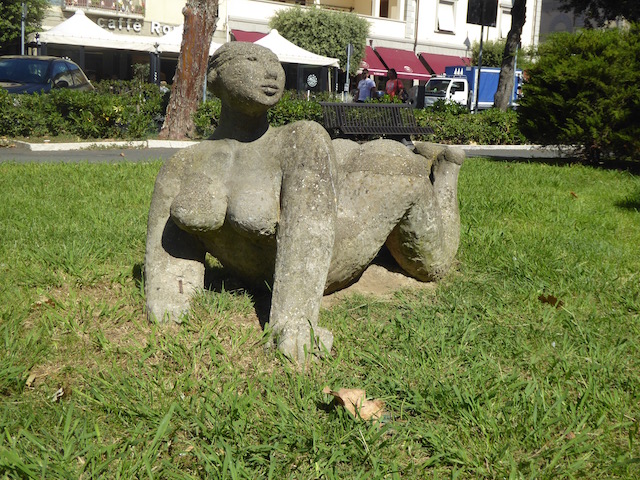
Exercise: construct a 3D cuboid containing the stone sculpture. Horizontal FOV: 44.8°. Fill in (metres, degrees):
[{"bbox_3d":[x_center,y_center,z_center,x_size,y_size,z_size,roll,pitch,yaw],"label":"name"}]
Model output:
[{"bbox_3d":[0.063,-0.300,4.047,0.870,1.290,1.750,9,13,31],"label":"stone sculpture"}]

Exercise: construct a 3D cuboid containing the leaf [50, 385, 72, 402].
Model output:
[{"bbox_3d":[-0.923,0.545,2.750,0.060,0.030,0.070,9,13,29],"label":"leaf"}]

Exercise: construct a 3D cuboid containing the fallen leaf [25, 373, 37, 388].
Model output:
[{"bbox_3d":[-1.059,0.516,2.840,0.040,0.025,0.060,6,12,20],"label":"fallen leaf"}]

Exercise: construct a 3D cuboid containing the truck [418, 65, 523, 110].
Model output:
[{"bbox_3d":[7.554,-7.401,39.500,5.600,2.750,2.050,-6,14,-36],"label":"truck"}]

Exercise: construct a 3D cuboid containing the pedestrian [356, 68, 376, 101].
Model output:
[{"bbox_3d":[1.220,-3.656,20.500,0.500,1.720,0.360,3,11,5],"label":"pedestrian"}]

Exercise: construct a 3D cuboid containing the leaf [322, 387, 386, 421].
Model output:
[{"bbox_3d":[0.117,0.576,2.720,0.200,0.065,0.140,2,11,0],"label":"leaf"}]

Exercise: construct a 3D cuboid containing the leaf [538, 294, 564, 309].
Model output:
[{"bbox_3d":[1.252,0.335,4.200,0.140,0.035,0.110,2,11,0],"label":"leaf"}]

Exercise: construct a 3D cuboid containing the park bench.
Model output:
[{"bbox_3d":[0.955,-1.836,12.900,1.800,0.820,0.650,-5,13,-34],"label":"park bench"}]

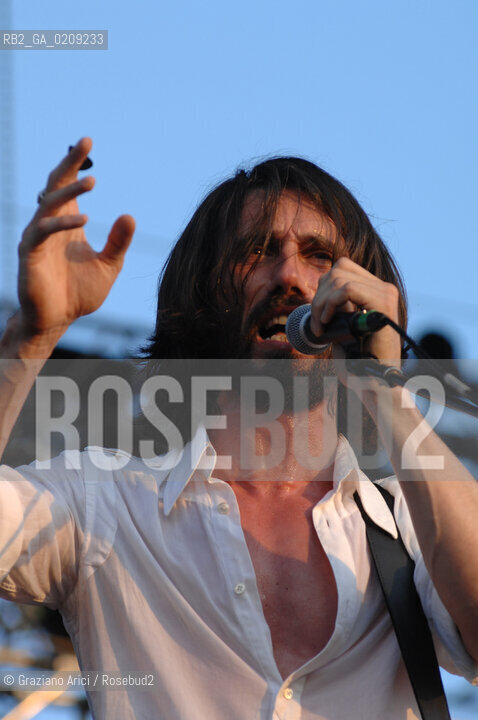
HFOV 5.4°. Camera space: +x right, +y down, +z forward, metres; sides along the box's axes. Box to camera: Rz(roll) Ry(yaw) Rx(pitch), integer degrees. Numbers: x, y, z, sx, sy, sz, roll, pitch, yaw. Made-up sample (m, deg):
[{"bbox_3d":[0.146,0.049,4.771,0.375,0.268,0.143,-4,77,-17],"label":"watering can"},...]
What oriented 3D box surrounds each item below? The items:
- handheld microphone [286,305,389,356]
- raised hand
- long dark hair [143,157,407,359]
[{"bbox_3d":[0.098,-0.034,5.060,0.052,0.052,0.170,9,-12,-29],"label":"handheld microphone"},{"bbox_3d":[-0.162,-0.118,5.050,0.115,0.195,0.100,12,-15,-30],"label":"raised hand"},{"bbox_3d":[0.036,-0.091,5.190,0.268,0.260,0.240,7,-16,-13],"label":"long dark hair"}]

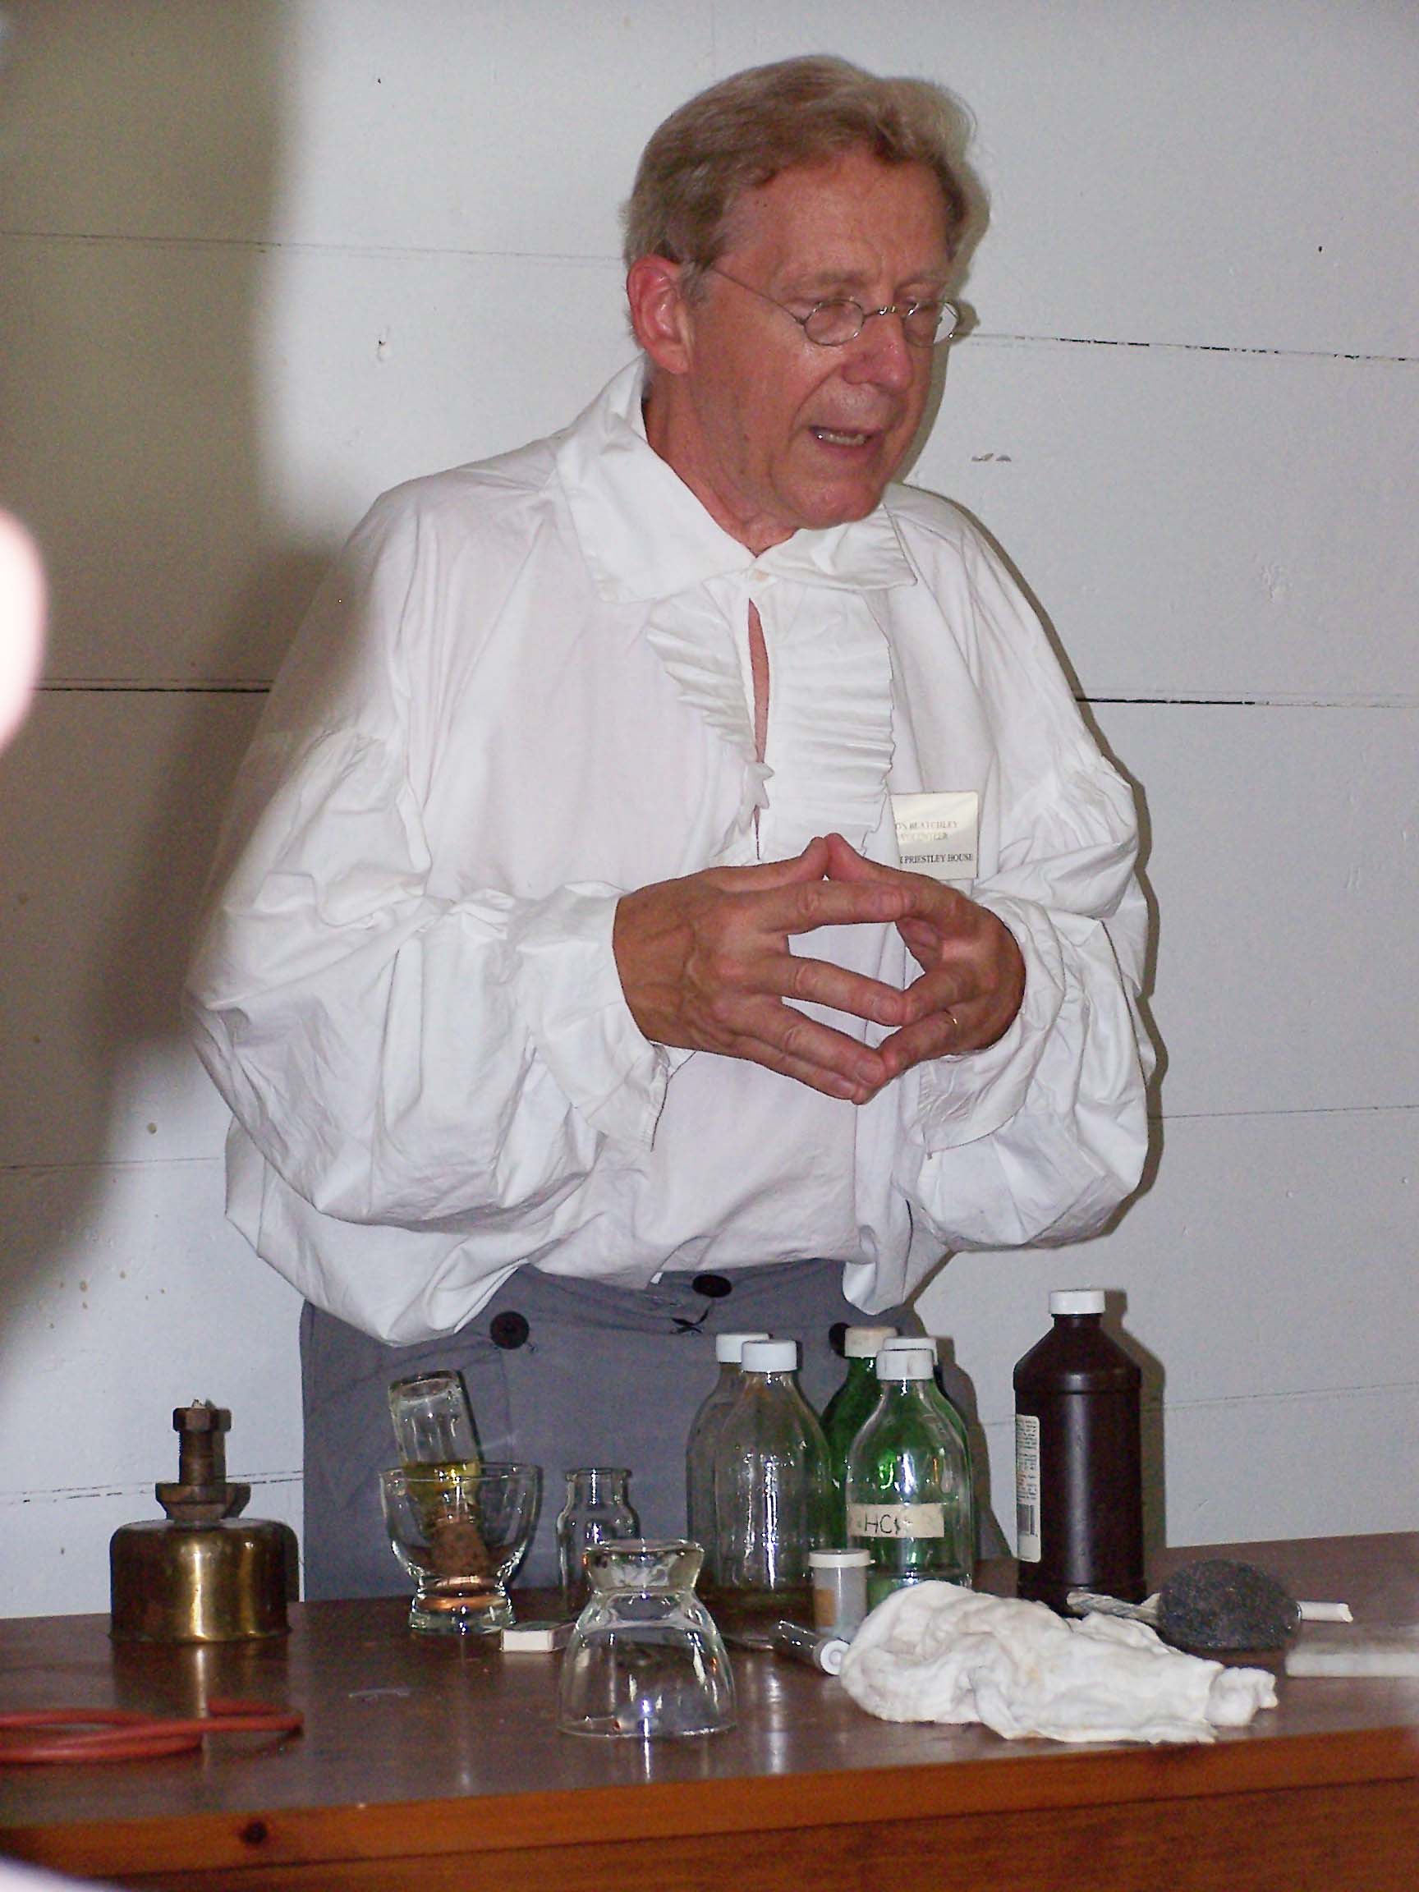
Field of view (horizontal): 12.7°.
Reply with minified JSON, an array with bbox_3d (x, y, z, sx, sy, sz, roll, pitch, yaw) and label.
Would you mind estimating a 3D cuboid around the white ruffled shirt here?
[{"bbox_3d":[-0.024,-0.053,3.700,0.540,0.570,0.380,-1,1,-23],"label":"white ruffled shirt"}]

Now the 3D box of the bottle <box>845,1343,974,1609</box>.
[{"bbox_3d":[0.106,0.287,3.408,0.068,0.142,0.068,-1,1,0],"label":"bottle"}]

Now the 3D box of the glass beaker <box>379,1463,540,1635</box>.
[{"bbox_3d":[-0.132,0.320,3.389,0.085,0.083,0.085,-1,1,0],"label":"glass beaker"}]

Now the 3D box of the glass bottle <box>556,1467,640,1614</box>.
[{"bbox_3d":[-0.060,0.322,3.459,0.045,0.074,0.045,-1,1,0],"label":"glass bottle"}]

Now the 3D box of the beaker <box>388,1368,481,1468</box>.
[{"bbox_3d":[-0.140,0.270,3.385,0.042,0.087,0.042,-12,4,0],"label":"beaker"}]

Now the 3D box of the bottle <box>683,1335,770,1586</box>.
[{"bbox_3d":[0.020,0.285,3.553,0.067,0.141,0.067,-1,1,0],"label":"bottle"}]

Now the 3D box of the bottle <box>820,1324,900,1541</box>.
[{"bbox_3d":[0.091,0.284,3.543,0.067,0.142,0.067,-1,1,0],"label":"bottle"}]

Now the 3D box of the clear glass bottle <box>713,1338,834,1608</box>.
[{"bbox_3d":[0.034,0.286,3.488,0.067,0.142,0.067,-1,1,0],"label":"clear glass bottle"}]

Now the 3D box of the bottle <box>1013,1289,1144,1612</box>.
[{"bbox_3d":[0.199,0.270,3.428,0.070,0.173,0.070,-1,1,0],"label":"bottle"}]

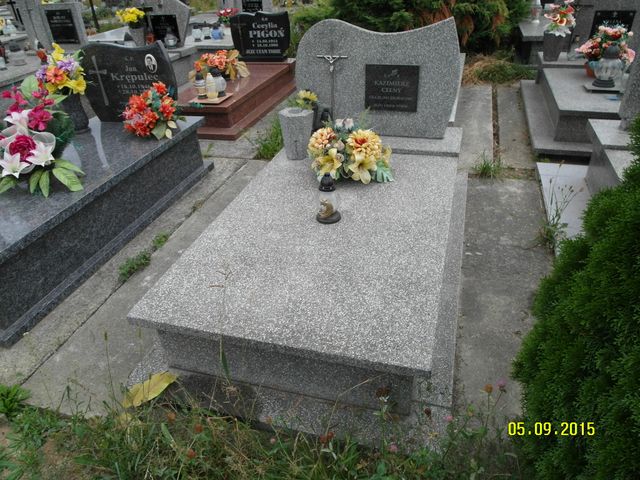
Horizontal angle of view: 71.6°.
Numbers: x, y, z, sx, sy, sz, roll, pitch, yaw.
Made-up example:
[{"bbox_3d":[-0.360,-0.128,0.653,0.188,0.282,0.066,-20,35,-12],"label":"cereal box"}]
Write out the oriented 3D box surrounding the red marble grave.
[{"bbox_3d":[-0.857,-1.539,4.601,0.872,0.283,1.987,7,34,16],"label":"red marble grave"}]

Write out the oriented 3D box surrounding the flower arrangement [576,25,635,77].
[{"bbox_3d":[2.441,-1.620,3.794,0.430,0.389,0.378,7,34,16],"label":"flower arrangement"}]

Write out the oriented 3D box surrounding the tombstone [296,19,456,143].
[{"bbox_3d":[0.335,-1.009,2.795,1.023,0.693,0.084,7,34,16],"label":"tombstone"}]

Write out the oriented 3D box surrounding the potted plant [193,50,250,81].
[{"bbox_3d":[-1.000,-1.767,4.506,0.567,0.278,0.420,7,34,16],"label":"potted plant"}]

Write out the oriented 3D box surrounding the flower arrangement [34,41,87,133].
[{"bbox_3d":[-1.718,-1.023,3.000,0.346,0.551,0.336,7,34,16],"label":"flower arrangement"}]

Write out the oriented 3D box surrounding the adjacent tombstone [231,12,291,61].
[{"bbox_3d":[-0.637,-2.258,4.918,0.650,0.510,0.100,6,35,17],"label":"adjacent tombstone"}]

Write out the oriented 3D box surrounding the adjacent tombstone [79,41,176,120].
[{"bbox_3d":[-1.290,-1.072,3.043,0.710,0.530,0.080,6,35,17],"label":"adjacent tombstone"}]

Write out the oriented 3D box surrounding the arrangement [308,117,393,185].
[{"bbox_3d":[0.176,-0.477,2.273,0.420,0.250,0.310,6,35,17],"label":"arrangement"}]

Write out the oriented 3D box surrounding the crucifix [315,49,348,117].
[{"bbox_3d":[0.079,-0.987,2.838,0.210,0.420,0.032,7,34,16],"label":"crucifix"}]

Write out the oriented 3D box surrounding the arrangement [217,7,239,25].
[{"bbox_3d":[-1.400,-3.311,6.589,0.340,0.270,0.300,6,35,17],"label":"arrangement"}]

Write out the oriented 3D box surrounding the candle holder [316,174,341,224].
[{"bbox_3d":[0.031,-0.183,1.890,0.108,0.208,0.108,-4,34,3],"label":"candle holder"}]

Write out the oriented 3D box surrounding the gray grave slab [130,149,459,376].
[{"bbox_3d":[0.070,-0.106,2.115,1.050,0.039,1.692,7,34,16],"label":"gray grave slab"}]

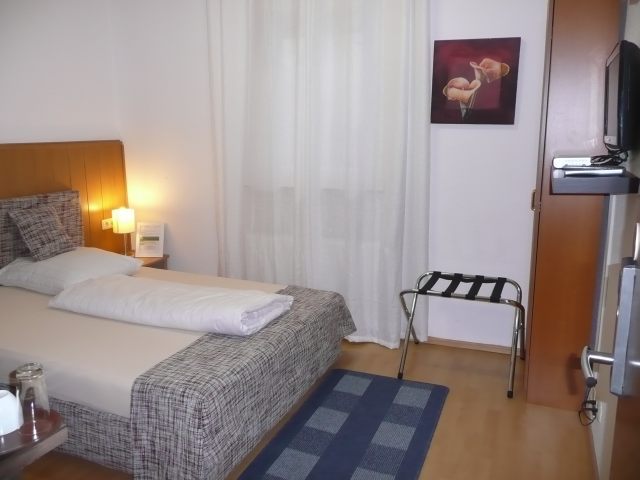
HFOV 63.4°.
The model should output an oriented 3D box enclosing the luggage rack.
[{"bbox_3d":[0.877,0.531,3.152,0.675,0.535,0.580,4,12,22],"label":"luggage rack"}]

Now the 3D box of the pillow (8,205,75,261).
[{"bbox_3d":[-1.829,-0.047,3.443,0.120,0.365,0.375,-23,1,25],"label":"pillow"}]

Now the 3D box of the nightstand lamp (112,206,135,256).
[{"bbox_3d":[-1.582,-0.051,4.185,0.175,0.405,0.175,4,12,22],"label":"nightstand lamp"}]

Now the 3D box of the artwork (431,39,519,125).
[{"bbox_3d":[0.941,-0.963,3.155,0.497,0.503,0.030,4,12,22],"label":"artwork"}]

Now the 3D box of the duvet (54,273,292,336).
[{"bbox_3d":[-0.842,0.320,2.888,1.290,0.120,0.460,4,12,22],"label":"duvet"}]

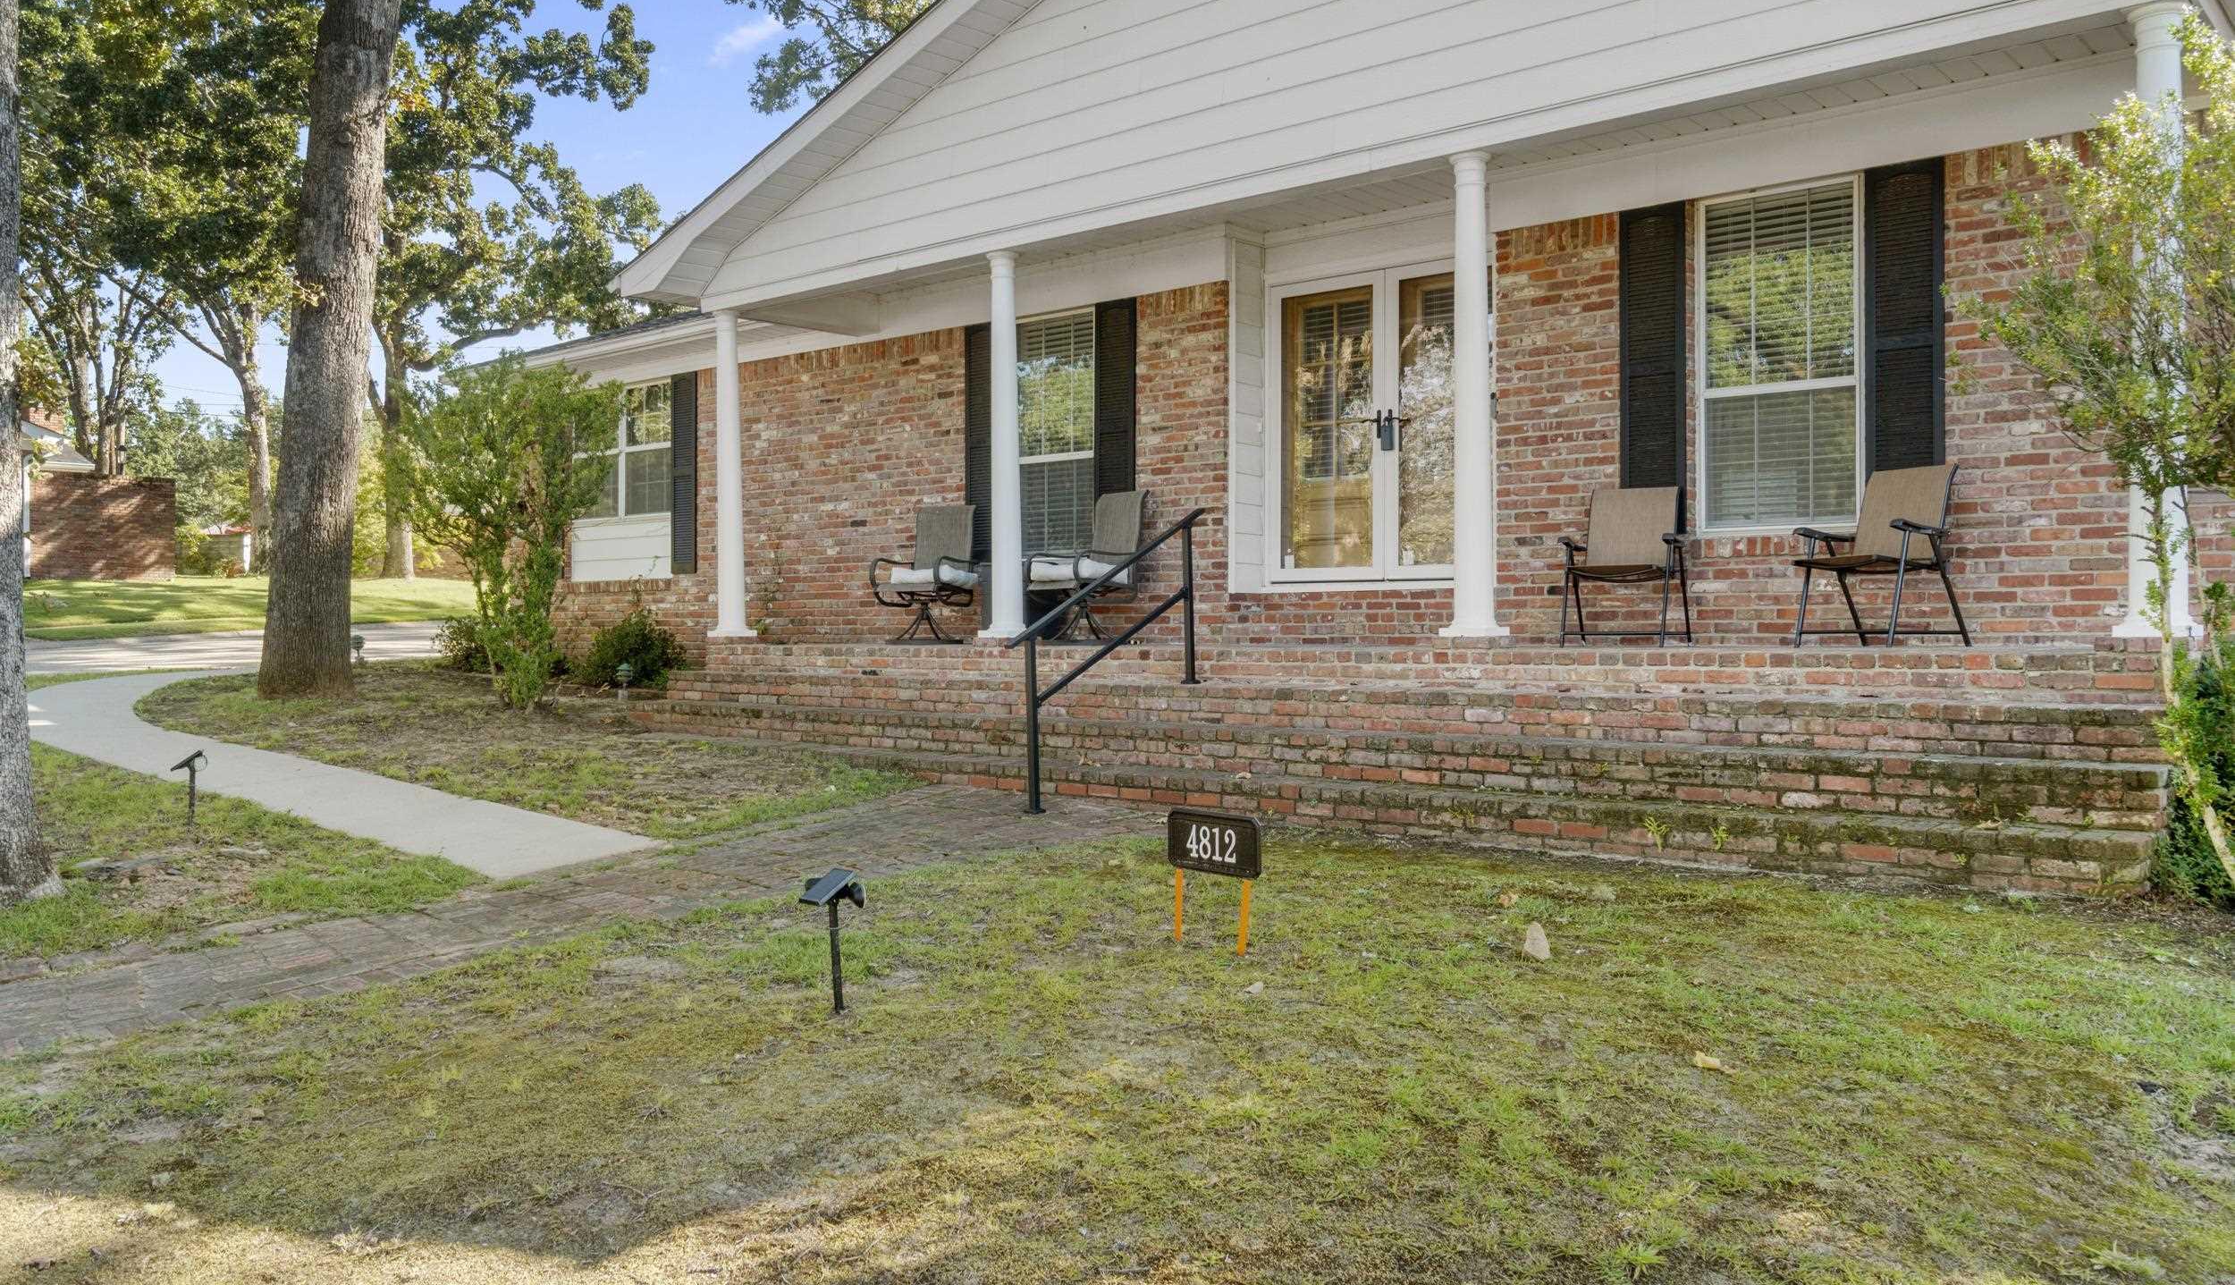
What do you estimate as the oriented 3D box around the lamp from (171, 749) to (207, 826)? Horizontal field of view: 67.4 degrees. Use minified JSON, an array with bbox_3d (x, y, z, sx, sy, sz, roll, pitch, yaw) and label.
[{"bbox_3d":[-4.125,0.647,7.450,0.150,0.335,0.130,0,0,-31],"label":"lamp"}]

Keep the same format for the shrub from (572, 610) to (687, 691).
[{"bbox_3d":[-4.011,0.058,13.800,0.880,0.670,0.820,0,0,41],"label":"shrub"}]

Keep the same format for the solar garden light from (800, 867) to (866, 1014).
[{"bbox_3d":[-0.659,0.696,3.920,0.140,0.330,0.130,0,0,45],"label":"solar garden light"}]

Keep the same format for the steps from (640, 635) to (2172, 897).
[{"bbox_3d":[0.208,0.418,8.664,9.051,0.770,1.216,0,0,41],"label":"steps"}]

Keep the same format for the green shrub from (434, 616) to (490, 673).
[{"bbox_3d":[-6.120,0.017,15.900,0.800,0.560,0.750,0,0,41],"label":"green shrub"}]

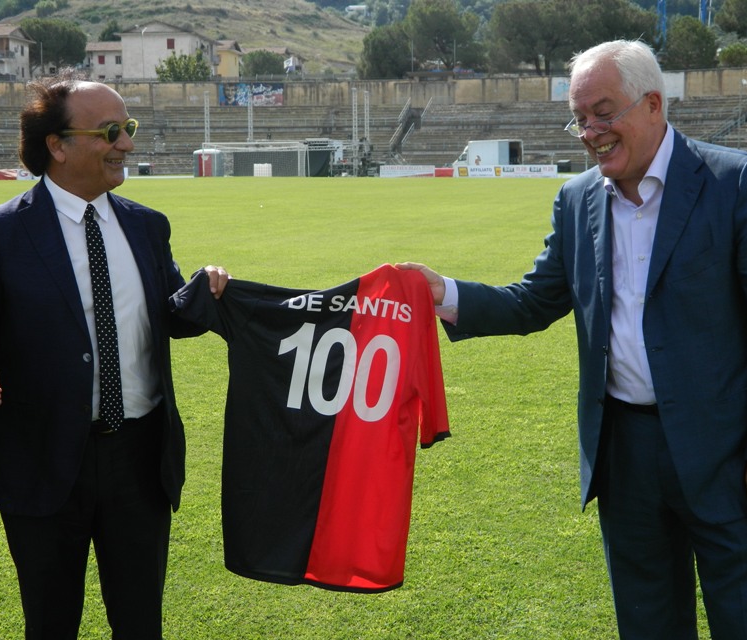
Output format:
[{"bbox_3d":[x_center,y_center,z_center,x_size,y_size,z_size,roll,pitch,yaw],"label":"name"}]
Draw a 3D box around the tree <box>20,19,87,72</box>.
[{"bbox_3d":[-46.843,-38.963,205.000,10.210,10.360,10.210,0,7,0],"label":"tree"}]

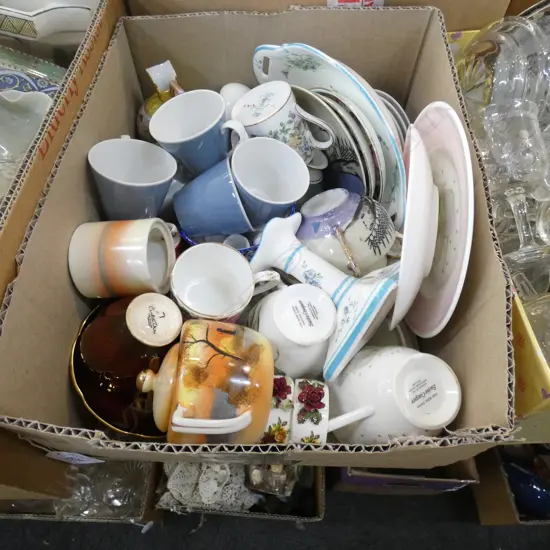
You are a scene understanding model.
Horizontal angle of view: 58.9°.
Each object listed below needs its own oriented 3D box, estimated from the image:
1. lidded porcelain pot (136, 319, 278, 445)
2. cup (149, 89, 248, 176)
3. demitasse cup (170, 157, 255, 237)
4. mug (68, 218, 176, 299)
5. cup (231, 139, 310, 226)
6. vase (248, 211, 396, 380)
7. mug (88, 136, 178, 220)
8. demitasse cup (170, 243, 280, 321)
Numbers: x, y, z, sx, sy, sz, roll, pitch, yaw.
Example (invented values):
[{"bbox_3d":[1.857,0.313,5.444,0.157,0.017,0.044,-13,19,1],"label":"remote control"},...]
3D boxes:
[{"bbox_3d":[-0.056,0.096,0.415,0.117,0.148,0.108,8,93,-10],"label":"lidded porcelain pot"},{"bbox_3d":[-0.073,-0.147,0.538,0.111,0.069,0.085,14,61,25],"label":"cup"},{"bbox_3d":[-0.065,-0.074,0.524,0.069,0.106,0.085,-18,88,6],"label":"demitasse cup"},{"bbox_3d":[-0.152,-0.018,0.498,0.080,0.087,0.076,-1,90,10],"label":"mug"},{"bbox_3d":[-0.011,-0.101,0.536,0.085,0.069,0.108,29,56,-6],"label":"cup"},{"bbox_3d":[0.037,0.005,0.458,0.115,0.112,0.129,-46,74,0],"label":"vase"},{"bbox_3d":[-0.155,-0.096,0.514,0.085,0.069,0.111,3,41,-24],"label":"mug"},{"bbox_3d":[-0.057,0.017,0.525,0.113,0.066,0.083,-6,66,-22],"label":"demitasse cup"}]

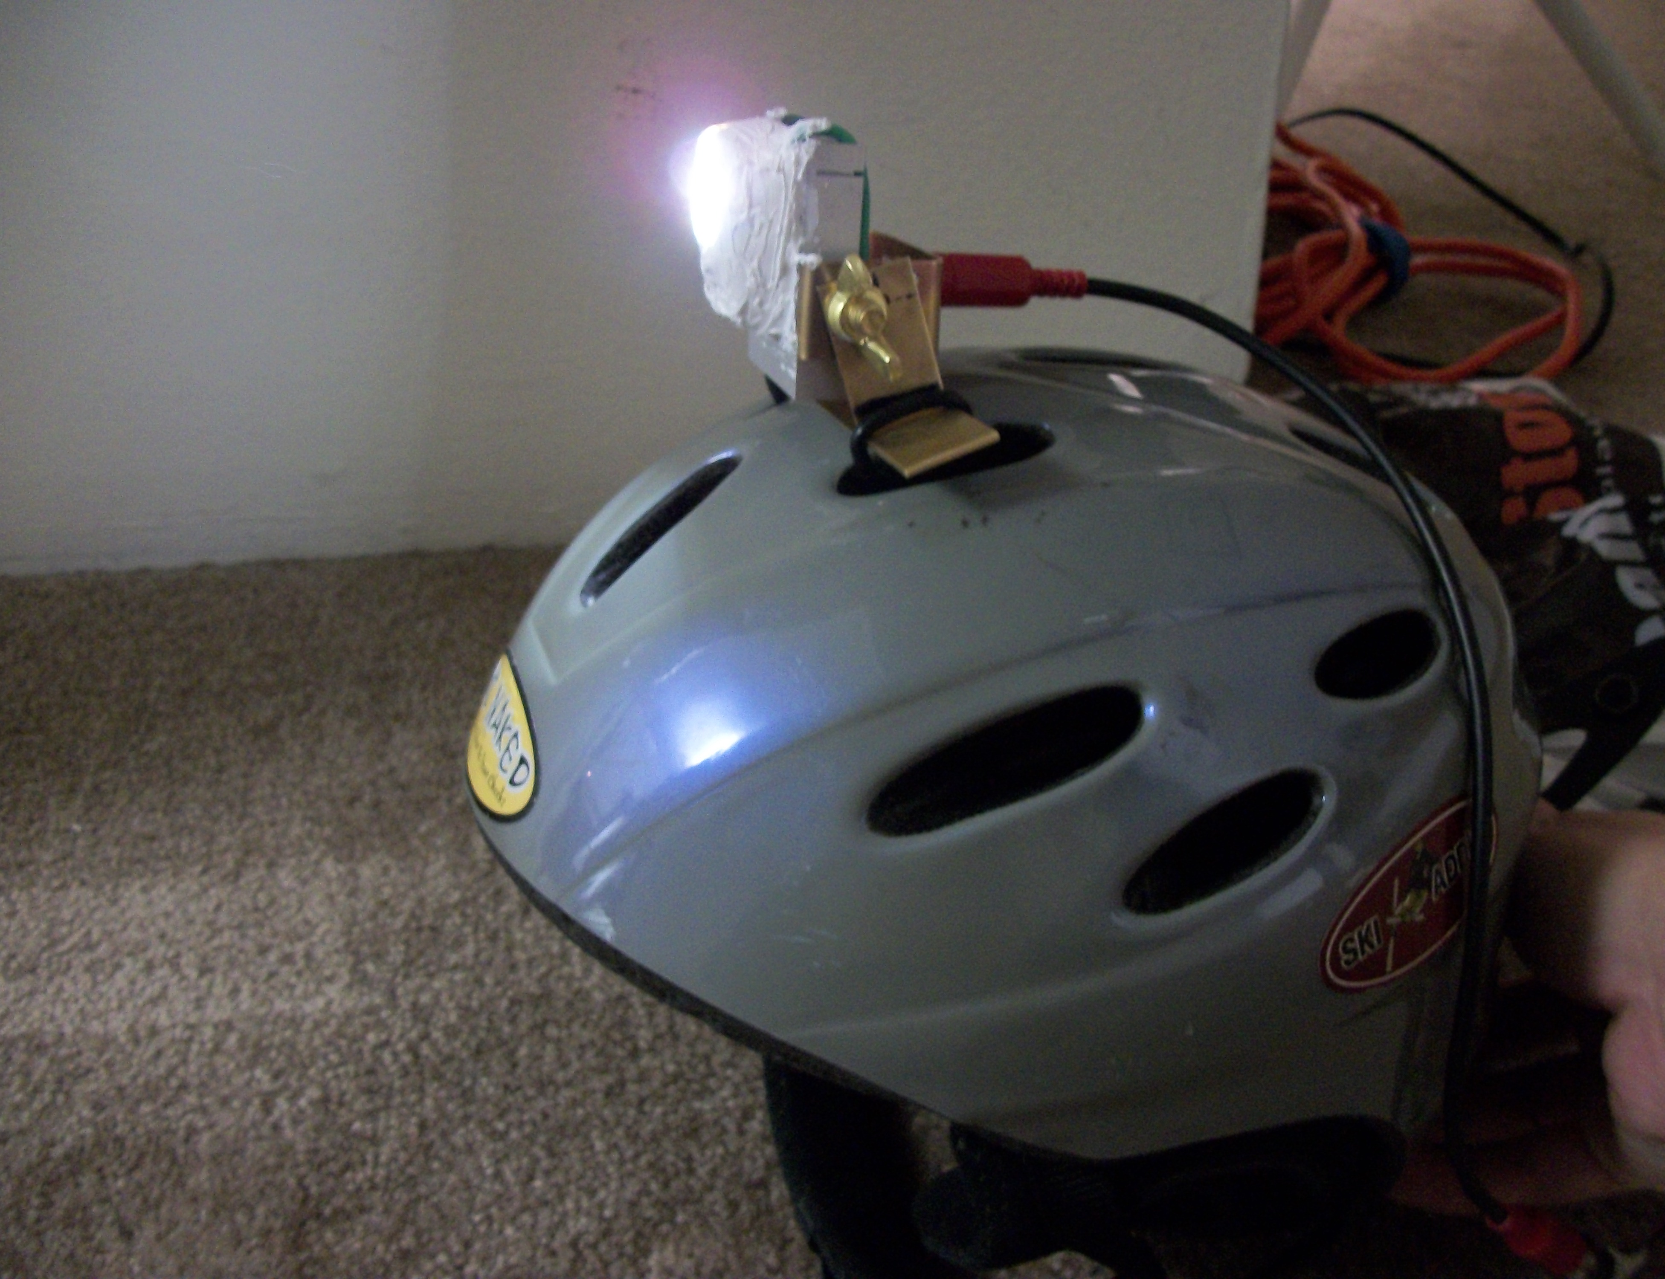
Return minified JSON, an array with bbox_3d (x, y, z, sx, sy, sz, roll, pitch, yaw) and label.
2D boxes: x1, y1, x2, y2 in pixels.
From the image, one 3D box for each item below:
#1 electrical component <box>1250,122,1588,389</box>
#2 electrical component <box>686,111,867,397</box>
[{"bbox_3d":[0.296,-0.235,0.934,0.250,0.065,0.300,-3,35,0],"label":"electrical component"},{"bbox_3d":[-0.015,-0.090,0.365,0.036,0.060,0.032,-9,27,-20],"label":"electrical component"}]

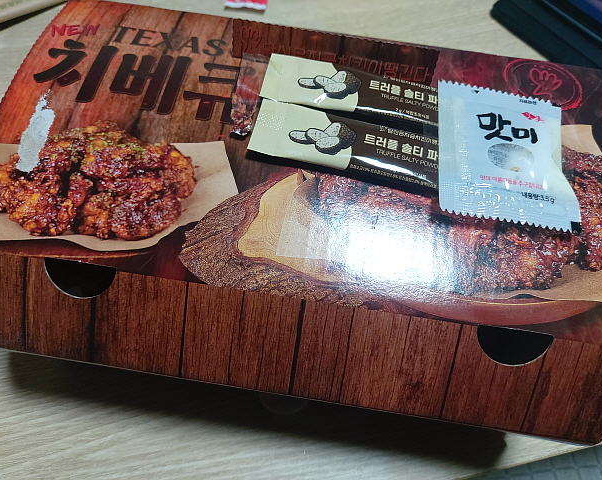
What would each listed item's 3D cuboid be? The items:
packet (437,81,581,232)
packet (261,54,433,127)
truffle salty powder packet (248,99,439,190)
[{"bbox_3d":[0.079,-0.035,0.179,0.050,0.011,0.064,13,60,-1],"label":"packet"},{"bbox_3d":[0.035,-0.061,0.195,0.102,0.008,0.027,11,60,4],"label":"packet"},{"bbox_3d":[0.032,-0.036,0.181,0.102,0.008,0.027,13,60,4],"label":"truffle salty powder packet"}]

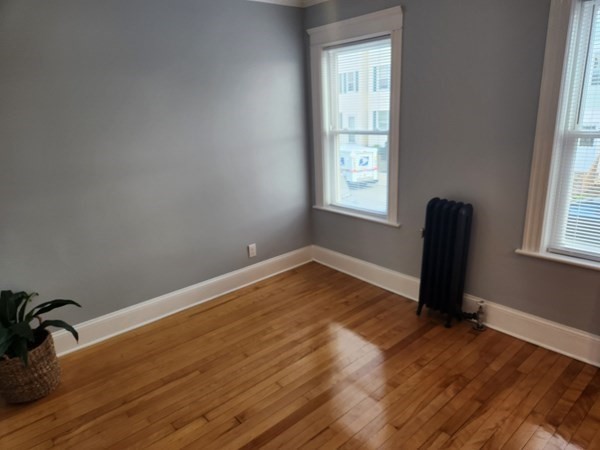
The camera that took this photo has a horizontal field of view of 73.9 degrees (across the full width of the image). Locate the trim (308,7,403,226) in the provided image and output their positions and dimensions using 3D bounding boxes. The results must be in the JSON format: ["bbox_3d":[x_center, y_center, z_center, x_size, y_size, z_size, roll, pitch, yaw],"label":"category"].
[{"bbox_3d":[0.419,-0.821,3.297,0.058,1.573,0.974,-17,21,-38],"label":"trim"}]

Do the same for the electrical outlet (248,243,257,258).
[{"bbox_3d":[-0.421,0.229,3.567,0.071,0.114,0.011,-17,21,-38],"label":"electrical outlet"}]

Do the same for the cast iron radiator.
[{"bbox_3d":[1.000,0.253,2.766,0.167,0.882,0.286,-17,21,-38],"label":"cast iron radiator"}]

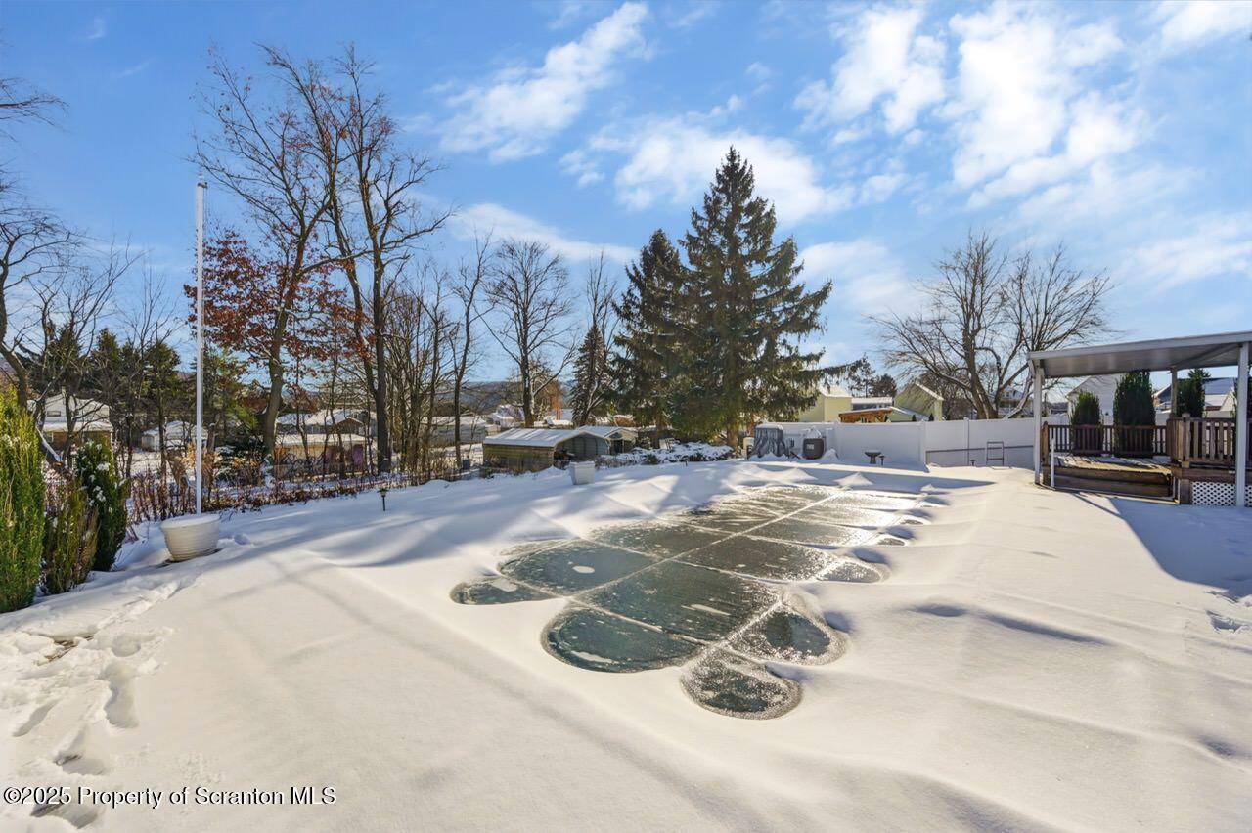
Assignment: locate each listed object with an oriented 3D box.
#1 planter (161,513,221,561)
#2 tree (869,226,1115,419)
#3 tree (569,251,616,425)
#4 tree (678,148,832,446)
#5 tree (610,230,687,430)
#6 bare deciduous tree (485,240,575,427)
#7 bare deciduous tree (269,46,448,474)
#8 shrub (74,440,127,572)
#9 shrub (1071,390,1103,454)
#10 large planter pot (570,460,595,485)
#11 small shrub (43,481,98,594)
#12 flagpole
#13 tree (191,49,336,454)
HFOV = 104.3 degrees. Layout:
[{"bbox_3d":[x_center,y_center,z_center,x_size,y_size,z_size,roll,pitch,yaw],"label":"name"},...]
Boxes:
[{"bbox_3d":[-4.600,1.300,5.150,0.480,0.400,0.480,0,0,0],"label":"planter"},{"bbox_3d":[17.300,-3.900,24.000,9.800,10.500,9.600,0,0,0],"label":"tree"},{"bbox_3d":[-2.420,-5.250,36.000,3.700,14.000,3.700,0,0,0],"label":"tree"},{"bbox_3d":[5.800,-5.450,22.500,7.100,14.000,7.000,0,0,14],"label":"tree"},{"bbox_3d":[1.660,-4.930,29.000,5.100,12.500,5.000,0,0,3],"label":"tree"},{"bbox_3d":[-6.660,-5.430,34.000,6.300,13.900,6.000,0,0,-11],"label":"bare deciduous tree"},{"bbox_3d":[-8.000,-4.840,15.000,5.000,13.200,5.000,0,0,0],"label":"bare deciduous tree"},{"bbox_3d":[-5.220,0.860,4.850,0.420,1.330,0.420,0,0,0],"label":"shrub"},{"bbox_3d":[14.400,0.250,15.200,0.800,2.170,0.800,0,0,43],"label":"shrub"},{"bbox_3d":[-0.980,1.290,11.150,0.480,0.560,0.480,0,0,-22],"label":"large planter pot"},{"bbox_3d":[-5.170,1.130,4.530,0.420,1.080,0.440,0,0,41],"label":"small shrub"},{"bbox_3d":[-4.890,-0.680,5.600,0.060,4.070,0.060,0,0,0],"label":"flagpole"},{"bbox_3d":[-13.700,-5.930,18.500,5.000,16.100,5.000,0,0,-37],"label":"tree"}]

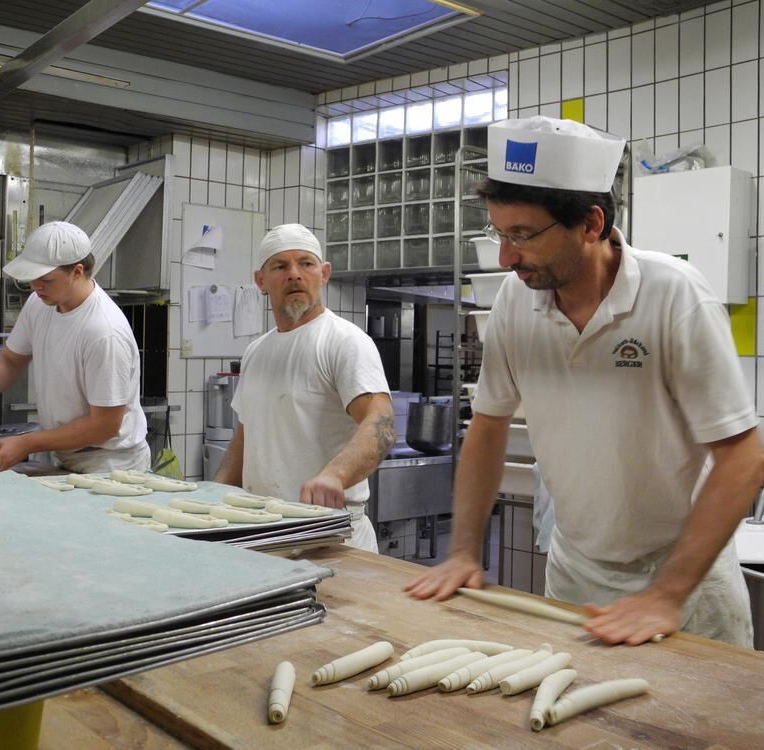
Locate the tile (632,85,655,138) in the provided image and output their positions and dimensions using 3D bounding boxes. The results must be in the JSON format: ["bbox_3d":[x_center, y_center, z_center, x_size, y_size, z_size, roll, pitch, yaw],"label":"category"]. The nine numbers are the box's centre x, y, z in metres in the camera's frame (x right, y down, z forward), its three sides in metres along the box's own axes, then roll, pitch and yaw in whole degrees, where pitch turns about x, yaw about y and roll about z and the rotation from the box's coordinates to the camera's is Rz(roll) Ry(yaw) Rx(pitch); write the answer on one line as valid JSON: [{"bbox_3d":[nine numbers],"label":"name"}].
[{"bbox_3d":[1.222,-1.231,4.343,0.010,0.244,0.118,0,0,-44],"label":"tile"}]

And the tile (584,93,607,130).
[{"bbox_3d":[1.036,-1.234,4.504,0.118,0.244,0.010,1,0,39],"label":"tile"}]

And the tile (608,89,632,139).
[{"bbox_3d":[1.131,-1.232,4.426,0.118,0.244,0.010,1,0,39],"label":"tile"}]

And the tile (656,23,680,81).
[{"bbox_3d":[1.306,-1.471,4.230,0.118,0.244,0.010,2,1,44],"label":"tile"}]

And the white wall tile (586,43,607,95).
[{"bbox_3d":[1.039,-1.482,4.487,0.117,0.243,0.010,1,1,43],"label":"white wall tile"}]

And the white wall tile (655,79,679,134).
[{"bbox_3d":[1.309,-1.230,4.255,0.010,0.244,0.118,0,0,-44],"label":"white wall tile"}]

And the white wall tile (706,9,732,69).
[{"bbox_3d":[1.484,-1.482,4.077,0.010,0.244,0.118,0,0,-44],"label":"white wall tile"}]

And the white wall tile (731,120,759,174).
[{"bbox_3d":[1.552,-0.970,3.950,0.118,0.244,0.010,2,1,44],"label":"white wall tile"}]

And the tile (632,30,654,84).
[{"bbox_3d":[1.222,-1.477,4.320,0.118,0.244,0.010,2,1,44],"label":"tile"}]

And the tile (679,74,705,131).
[{"bbox_3d":[1.395,-1.228,4.166,0.010,0.244,0.118,0,0,-44],"label":"tile"}]

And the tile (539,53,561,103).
[{"bbox_3d":[0.854,-1.499,4.680,0.117,0.243,0.010,1,1,43],"label":"tile"}]

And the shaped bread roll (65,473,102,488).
[{"bbox_3d":[-0.889,0.331,2.850,0.180,0.036,0.085,1,0,30],"label":"shaped bread roll"}]

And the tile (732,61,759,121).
[{"bbox_3d":[1.549,-1.207,3.940,0.010,0.243,0.117,0,1,-44],"label":"tile"}]

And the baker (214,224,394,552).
[{"bbox_3d":[-0.211,0.485,2.520,0.550,1.790,0.440,1,1,33],"label":"baker"}]

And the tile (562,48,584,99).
[{"bbox_3d":[0.952,-1.498,4.600,0.118,0.244,0.010,2,1,44],"label":"tile"}]

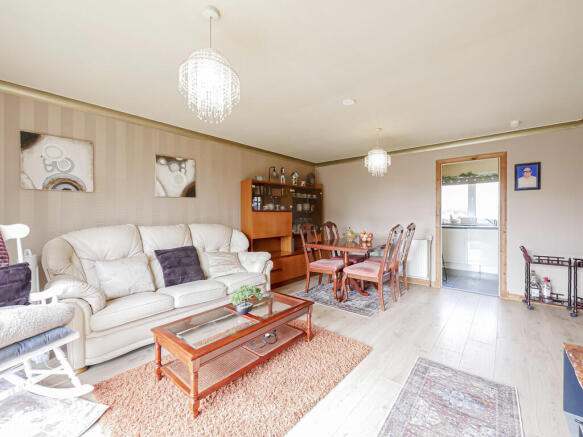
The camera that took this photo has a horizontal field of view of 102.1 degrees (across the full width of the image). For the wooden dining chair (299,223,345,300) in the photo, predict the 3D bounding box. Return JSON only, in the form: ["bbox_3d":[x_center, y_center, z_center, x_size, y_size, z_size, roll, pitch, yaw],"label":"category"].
[{"bbox_3d":[0.546,0.615,3.611,0.660,1.040,0.480,0,1,41],"label":"wooden dining chair"}]

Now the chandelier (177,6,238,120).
[{"bbox_3d":[-0.440,-0.840,1.302,0.340,0.620,0.340,0,1,41],"label":"chandelier"}]

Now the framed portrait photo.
[{"bbox_3d":[3.107,-0.553,3.098,0.245,0.360,0.030,0,1,41],"label":"framed portrait photo"}]

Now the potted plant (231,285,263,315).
[{"bbox_3d":[-0.401,0.686,1.977,0.210,0.200,0.230,0,1,41],"label":"potted plant"}]

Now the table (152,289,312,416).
[{"bbox_3d":[-0.395,0.966,1.925,0.550,0.380,1.150,0,1,41],"label":"table"}]

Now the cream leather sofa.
[{"bbox_3d":[-1.215,0.627,2.725,0.800,1.070,2.170,0,1,41],"label":"cream leather sofa"}]

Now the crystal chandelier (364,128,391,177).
[{"bbox_3d":[1.183,-0.879,3.170,0.345,0.620,0.345,0,1,41],"label":"crystal chandelier"}]

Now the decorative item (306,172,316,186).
[{"bbox_3d":[0.416,-0.782,4.930,0.170,0.310,0.190,0,1,41],"label":"decorative item"}]

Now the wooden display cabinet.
[{"bbox_3d":[-0.075,0.260,4.319,0.350,1.740,1.890,0,1,41],"label":"wooden display cabinet"}]

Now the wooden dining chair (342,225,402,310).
[{"bbox_3d":[1.087,0.617,3.159,0.660,1.040,0.470,0,1,41],"label":"wooden dining chair"}]

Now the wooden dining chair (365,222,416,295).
[{"bbox_3d":[1.538,0.611,3.668,0.660,1.030,0.470,0,1,41],"label":"wooden dining chair"}]

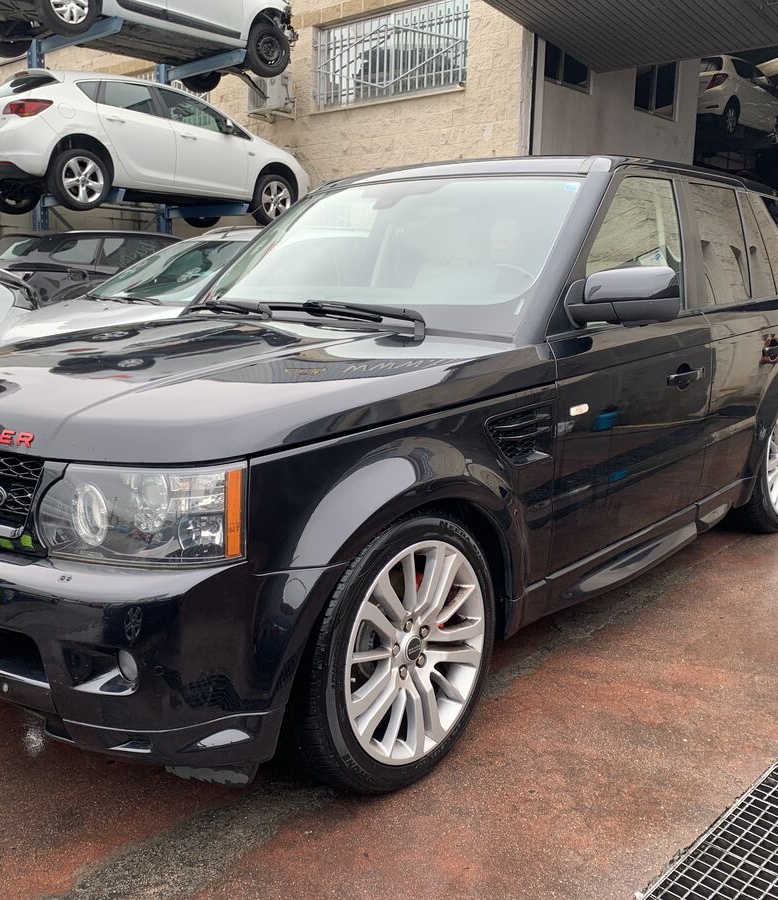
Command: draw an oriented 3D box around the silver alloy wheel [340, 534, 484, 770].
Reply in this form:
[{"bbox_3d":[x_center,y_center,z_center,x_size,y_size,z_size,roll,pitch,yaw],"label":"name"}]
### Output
[{"bbox_3d":[0.005,0.496,2.324,0.220,0.552,0.552,6,13,40],"label":"silver alloy wheel"}]

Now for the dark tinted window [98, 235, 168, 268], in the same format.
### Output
[{"bbox_3d":[-2.939,-2.259,10.393,0.060,0.380,0.860,-11,-2,44],"label":"dark tinted window"}]

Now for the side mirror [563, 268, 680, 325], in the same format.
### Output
[{"bbox_3d":[0.708,-0.462,2.732,0.255,0.185,0.260,6,14,41],"label":"side mirror"}]

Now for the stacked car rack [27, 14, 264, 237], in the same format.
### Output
[{"bbox_3d":[-3.077,-3.131,11.337,2.030,3.870,2.030,9,12,42],"label":"stacked car rack"}]

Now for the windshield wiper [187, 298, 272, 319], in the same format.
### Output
[{"bbox_3d":[-0.601,-0.516,3.303,0.090,0.080,0.630,-10,15,-37],"label":"windshield wiper"}]

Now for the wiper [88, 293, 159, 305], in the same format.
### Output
[{"bbox_3d":[-1.756,-0.995,5.925,0.852,0.060,0.100,13,18,40],"label":"wiper"}]

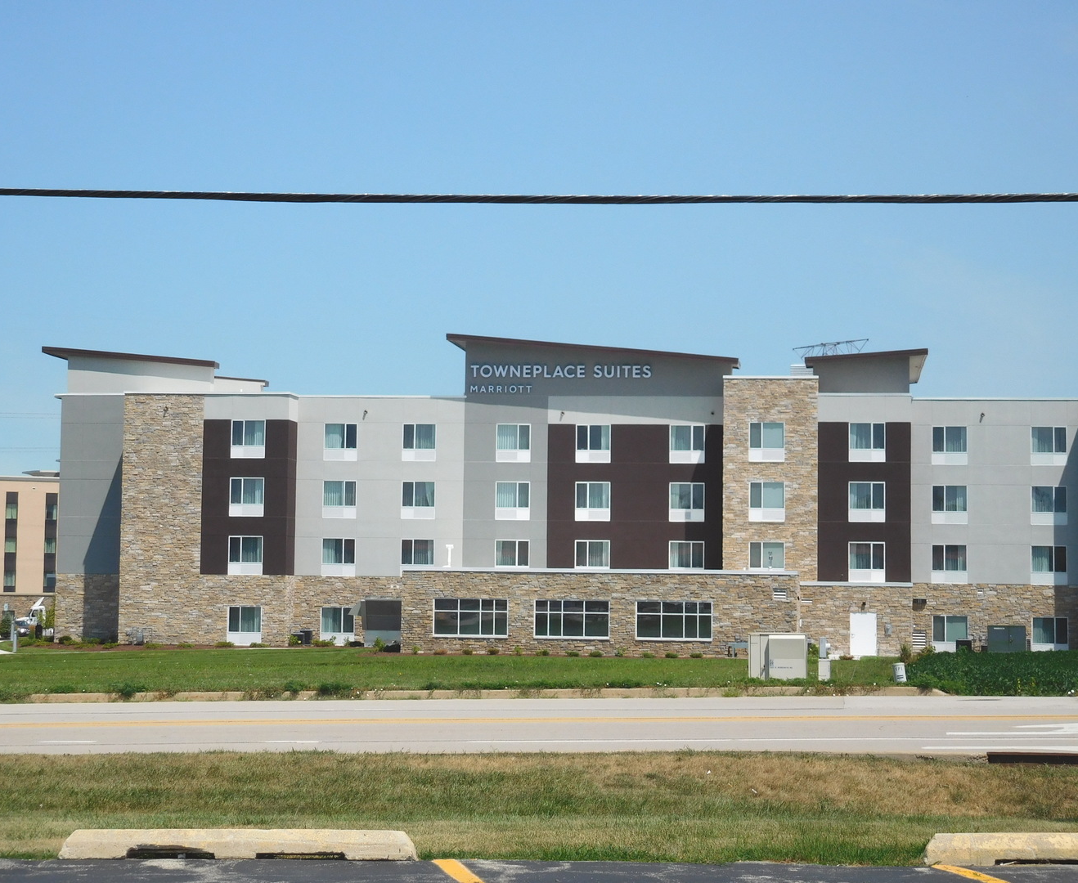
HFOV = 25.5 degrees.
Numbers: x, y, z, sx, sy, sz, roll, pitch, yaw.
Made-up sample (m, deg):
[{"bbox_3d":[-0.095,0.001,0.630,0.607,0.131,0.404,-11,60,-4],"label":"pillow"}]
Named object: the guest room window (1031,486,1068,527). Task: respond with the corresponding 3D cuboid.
[{"bbox_3d":[26.263,3.293,122.657,1.857,2.031,0.150,0,-4,7],"label":"guest room window"}]

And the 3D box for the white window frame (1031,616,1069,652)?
[{"bbox_3d":[25.953,9.907,121.218,1.833,2.067,0.150,0,-3,7],"label":"white window frame"}]

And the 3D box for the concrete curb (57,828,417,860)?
[{"bbox_3d":[-1.554,2.100,12.387,1.840,0.137,0.190,1,-3,-4],"label":"concrete curb"}]

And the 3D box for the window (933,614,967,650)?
[{"bbox_3d":[20.972,9.880,121.795,1.833,2.067,0.150,0,-3,7],"label":"window"}]

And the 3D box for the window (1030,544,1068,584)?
[{"bbox_3d":[26.223,6.356,122.462,1.857,2.031,0.150,0,-4,7],"label":"window"}]

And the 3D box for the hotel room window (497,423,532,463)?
[{"bbox_3d":[-1.344,0.067,125.204,1.833,2.067,0.150,0,-3,7],"label":"hotel room window"}]

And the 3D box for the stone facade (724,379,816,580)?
[{"bbox_3d":[11.869,1.945,122.027,4.802,10.414,2.000,0,-3,7],"label":"stone facade"}]

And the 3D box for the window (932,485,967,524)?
[{"bbox_3d":[21.075,3.232,122.288,1.832,2.012,0.140,0,-3,7],"label":"window"}]

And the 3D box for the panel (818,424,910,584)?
[{"bbox_3d":[16.454,3.086,120.570,4.683,8.121,0.300,0,-3,7],"label":"panel"}]

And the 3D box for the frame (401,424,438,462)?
[{"bbox_3d":[-6.387,0.054,126.848,1.857,2.031,0.150,0,-4,7],"label":"frame"}]

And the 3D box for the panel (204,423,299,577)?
[{"bbox_3d":[-15.233,2.963,125.332,4.540,8.082,2.000,0,-3,7],"label":"panel"}]

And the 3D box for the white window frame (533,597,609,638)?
[{"bbox_3d":[1.616,8.736,117.109,3.731,1.904,0.150,0,-4,7],"label":"white window frame"}]

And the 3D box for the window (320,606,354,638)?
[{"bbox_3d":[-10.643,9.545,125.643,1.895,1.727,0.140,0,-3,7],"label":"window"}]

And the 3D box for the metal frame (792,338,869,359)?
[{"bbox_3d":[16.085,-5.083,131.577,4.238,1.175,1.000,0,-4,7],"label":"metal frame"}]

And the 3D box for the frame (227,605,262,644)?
[{"bbox_3d":[-15.314,9.551,123.824,1.833,2.067,0.150,0,-3,7],"label":"frame"}]

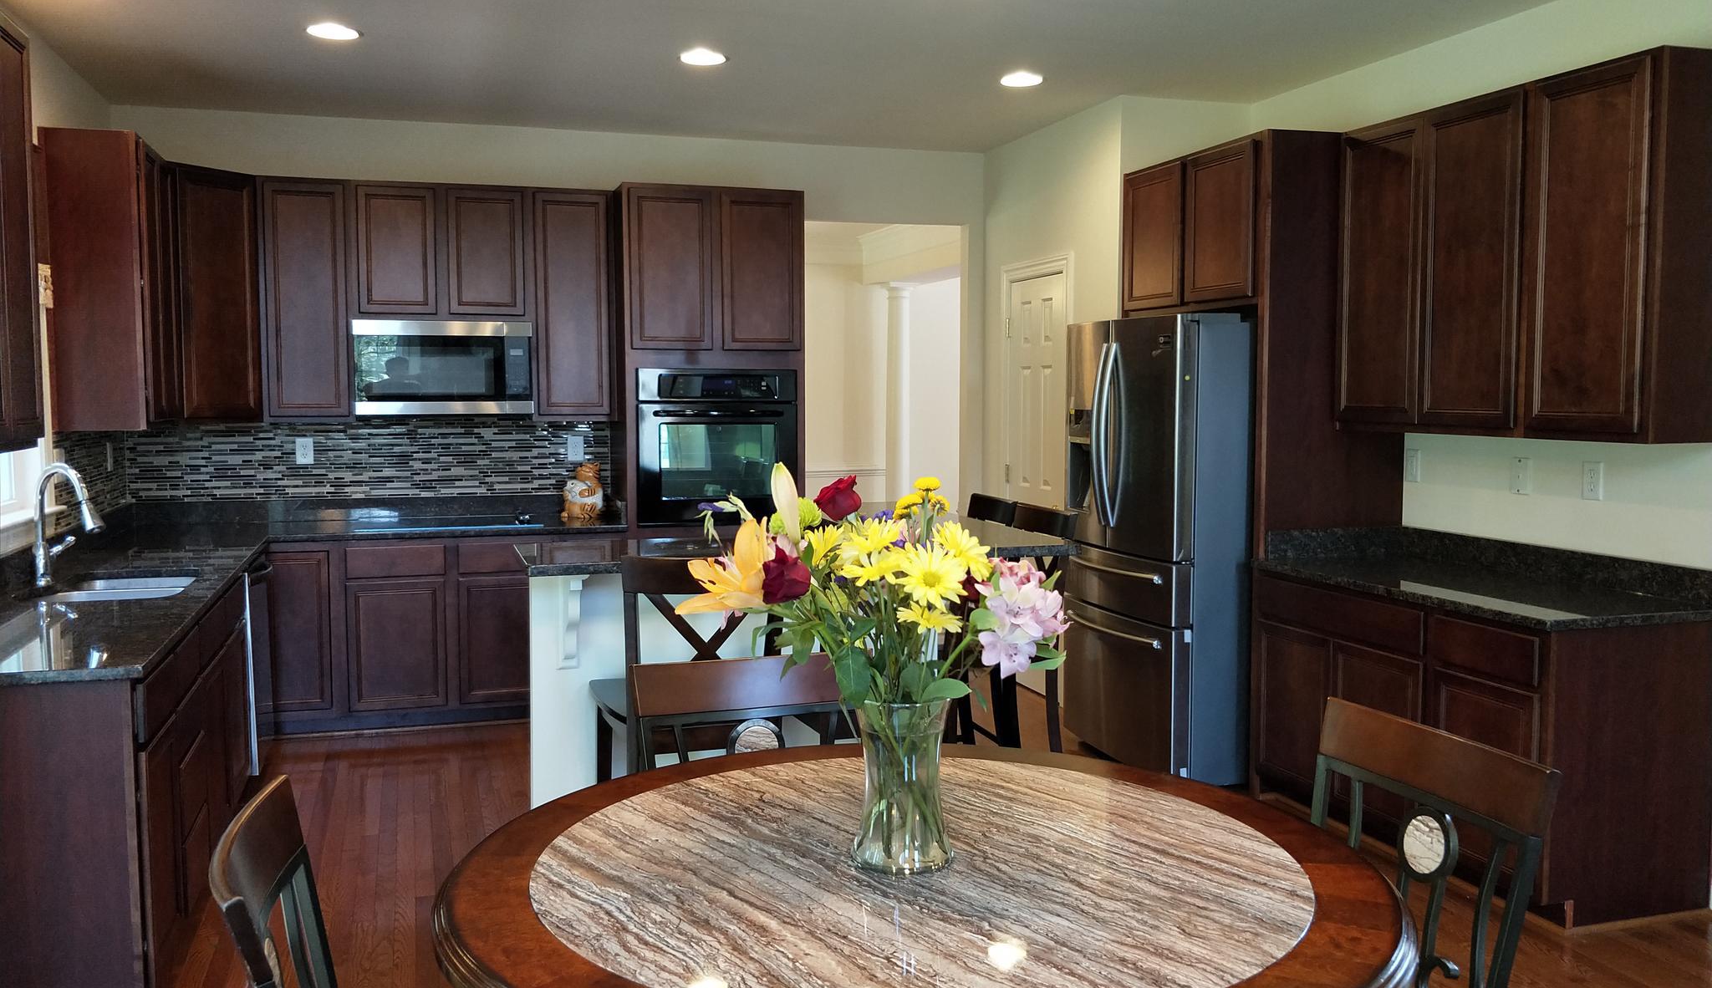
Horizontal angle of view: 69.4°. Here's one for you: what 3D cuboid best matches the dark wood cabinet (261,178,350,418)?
[{"bbox_3d":[-2.471,-0.863,5.573,0.384,1.072,0.330,-2,5,-20],"label":"dark wood cabinet"}]

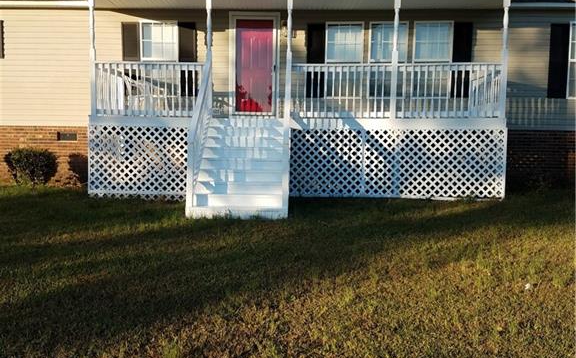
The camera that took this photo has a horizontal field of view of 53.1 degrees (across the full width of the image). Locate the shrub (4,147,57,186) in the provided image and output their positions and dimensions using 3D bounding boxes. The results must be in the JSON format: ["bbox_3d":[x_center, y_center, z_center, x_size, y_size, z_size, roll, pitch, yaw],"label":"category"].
[{"bbox_3d":[-5.050,-0.210,11.350,1.060,0.800,1.000,0,5,1],"label":"shrub"}]

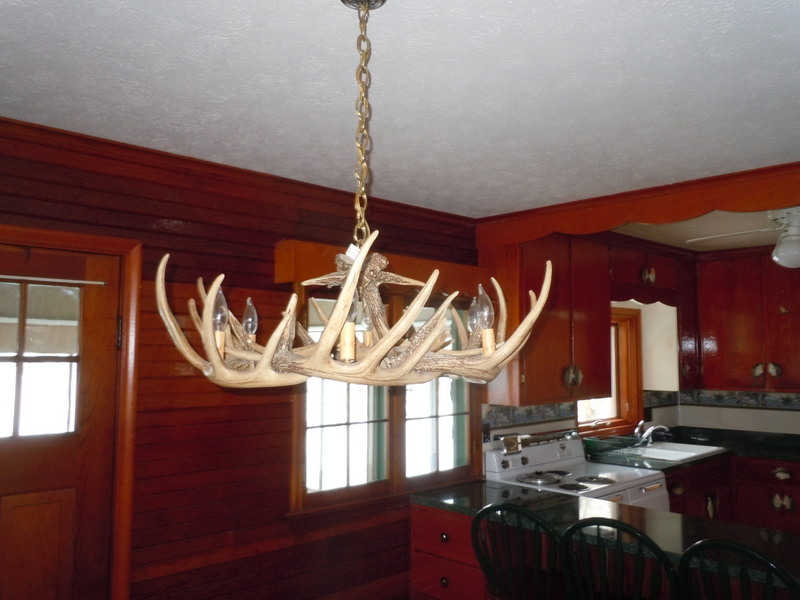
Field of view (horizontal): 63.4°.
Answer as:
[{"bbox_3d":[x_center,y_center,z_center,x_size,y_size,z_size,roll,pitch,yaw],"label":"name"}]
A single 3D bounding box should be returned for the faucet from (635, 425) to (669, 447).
[{"bbox_3d":[1.910,1.034,4.926,0.160,0.170,0.209,4,-6,-44],"label":"faucet"}]

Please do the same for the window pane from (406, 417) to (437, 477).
[{"bbox_3d":[0.118,0.801,3.521,0.235,0.302,0.020,4,-6,-44],"label":"window pane"}]

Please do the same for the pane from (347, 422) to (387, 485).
[{"bbox_3d":[-0.157,0.773,3.257,0.250,0.295,0.020,4,-6,-44],"label":"pane"}]

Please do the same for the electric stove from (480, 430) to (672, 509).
[{"bbox_3d":[1.093,1.424,3.903,0.964,1.111,0.644,4,-6,-44],"label":"electric stove"}]

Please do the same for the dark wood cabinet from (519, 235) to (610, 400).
[{"bbox_3d":[0.952,0.115,4.135,1.033,1.042,0.285,4,-6,-44],"label":"dark wood cabinet"}]

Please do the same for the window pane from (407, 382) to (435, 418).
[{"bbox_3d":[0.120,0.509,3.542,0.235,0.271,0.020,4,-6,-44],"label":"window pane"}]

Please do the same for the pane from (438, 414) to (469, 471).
[{"bbox_3d":[0.312,0.816,3.707,0.253,0.301,0.020,4,-6,-44],"label":"pane"}]

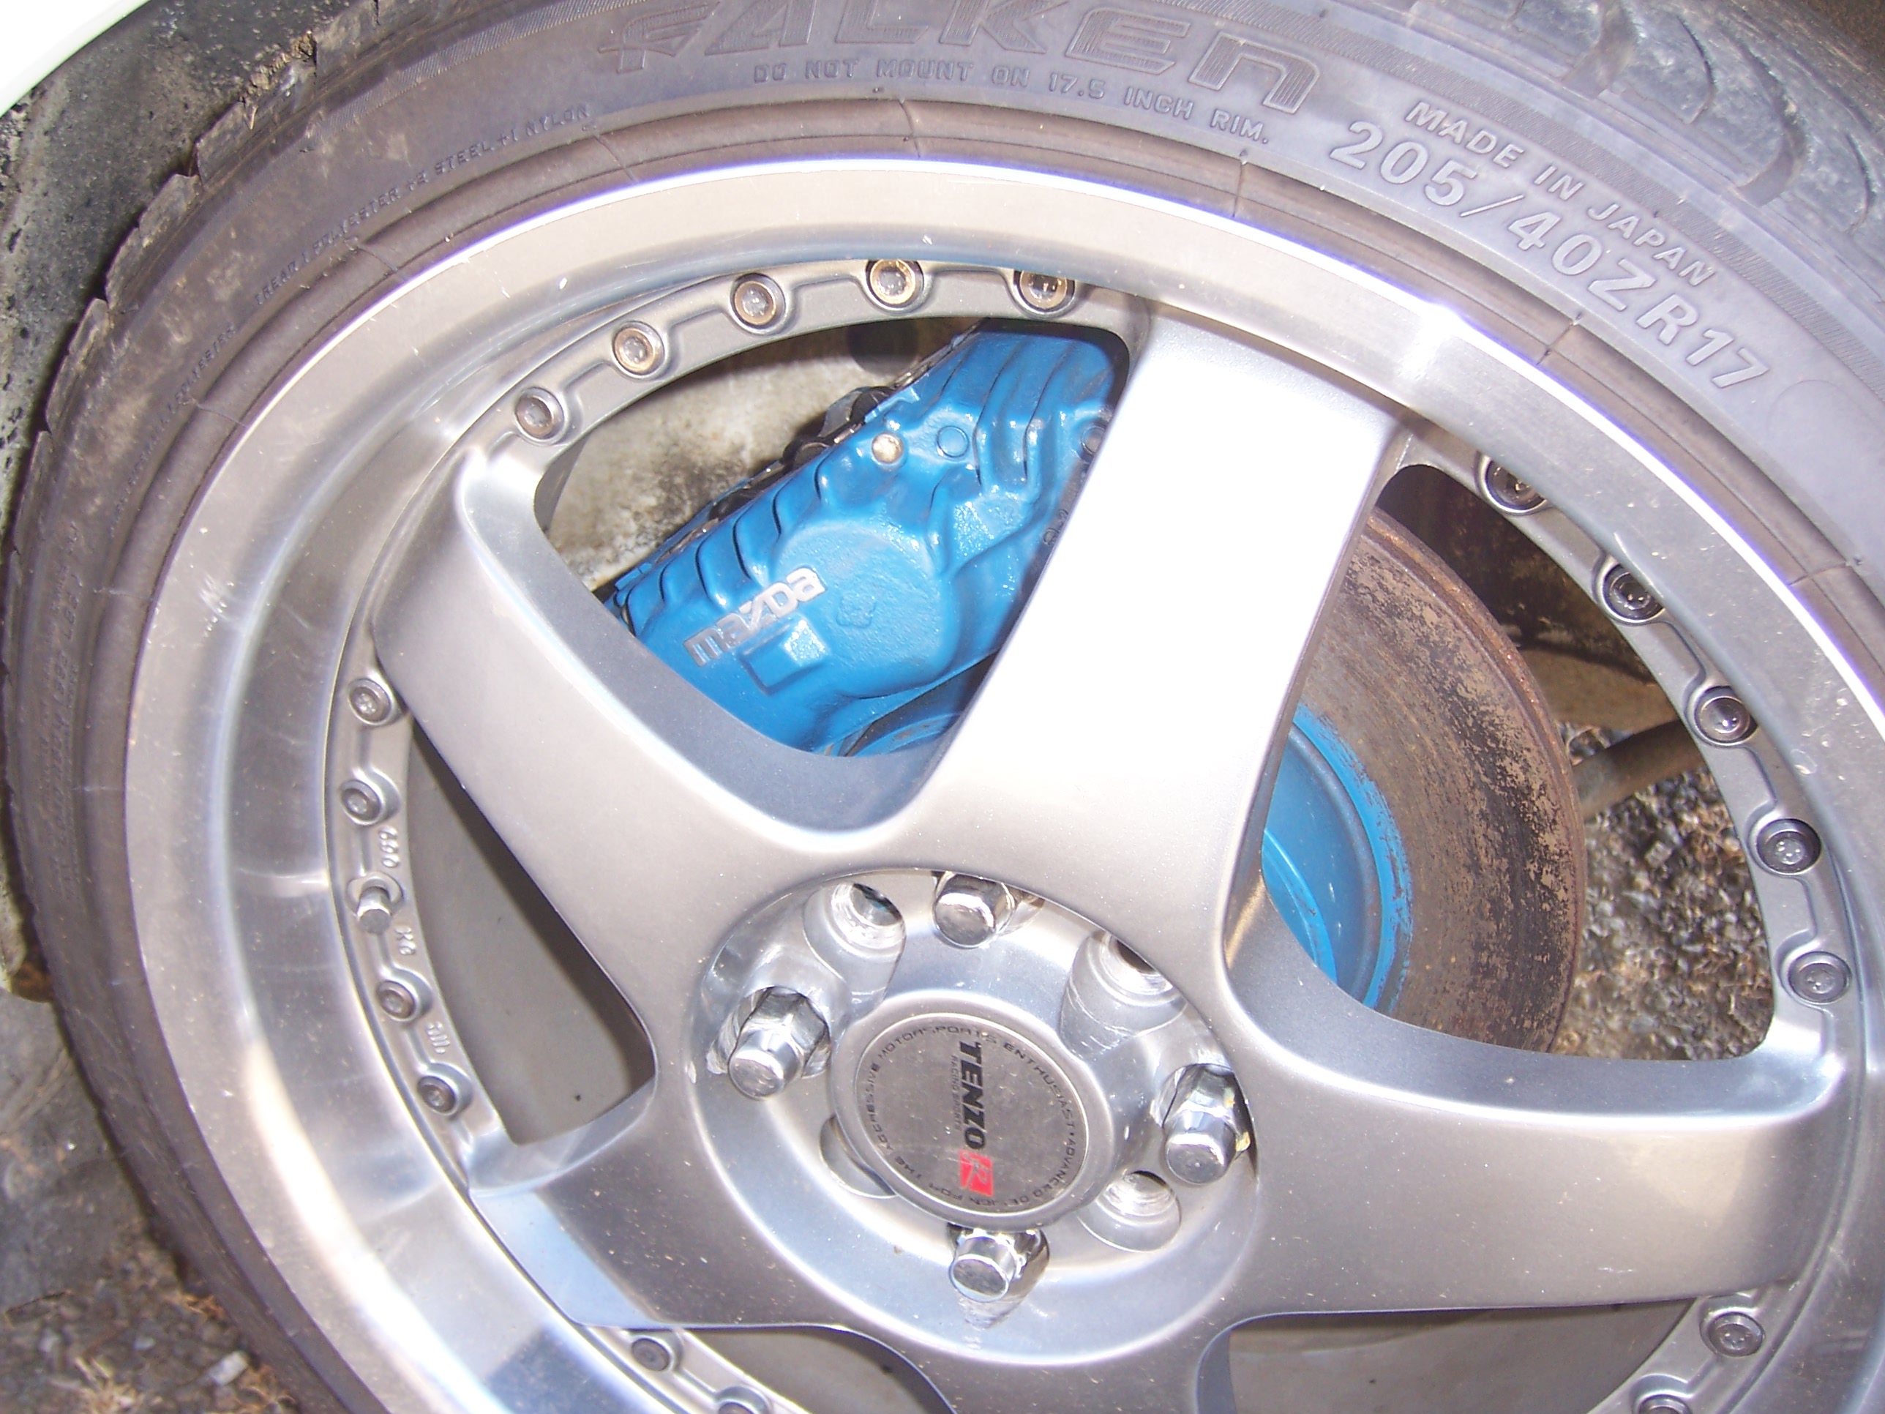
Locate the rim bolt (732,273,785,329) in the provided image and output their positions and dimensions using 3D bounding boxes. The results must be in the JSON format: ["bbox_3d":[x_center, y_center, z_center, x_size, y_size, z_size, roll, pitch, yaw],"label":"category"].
[{"bbox_3d":[-0.043,-0.094,0.453,0.013,0.013,0.007,9,29,17],"label":"rim bolt"}]

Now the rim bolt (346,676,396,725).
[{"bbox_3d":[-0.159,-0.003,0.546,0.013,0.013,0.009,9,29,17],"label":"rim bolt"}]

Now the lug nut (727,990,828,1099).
[{"bbox_3d":[-0.043,0.089,0.524,0.020,0.020,0.031,12,30,15],"label":"lug nut"}]

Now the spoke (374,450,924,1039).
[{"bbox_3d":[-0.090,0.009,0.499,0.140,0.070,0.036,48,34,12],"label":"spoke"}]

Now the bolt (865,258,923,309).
[{"bbox_3d":[-0.011,-0.095,0.440,0.013,0.013,0.007,9,29,17],"label":"bolt"}]

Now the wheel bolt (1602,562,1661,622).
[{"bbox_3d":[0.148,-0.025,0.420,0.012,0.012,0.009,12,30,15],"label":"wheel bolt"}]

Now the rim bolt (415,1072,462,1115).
[{"bbox_3d":[-0.157,0.120,0.610,0.013,0.013,0.007,9,29,17],"label":"rim bolt"}]

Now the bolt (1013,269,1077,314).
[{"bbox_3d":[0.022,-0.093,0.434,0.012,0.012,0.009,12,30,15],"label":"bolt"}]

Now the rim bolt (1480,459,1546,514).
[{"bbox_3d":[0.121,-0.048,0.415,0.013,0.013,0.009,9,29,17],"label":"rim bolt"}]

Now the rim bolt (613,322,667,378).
[{"bbox_3d":[-0.073,-0.086,0.469,0.013,0.013,0.007,9,29,17],"label":"rim bolt"}]

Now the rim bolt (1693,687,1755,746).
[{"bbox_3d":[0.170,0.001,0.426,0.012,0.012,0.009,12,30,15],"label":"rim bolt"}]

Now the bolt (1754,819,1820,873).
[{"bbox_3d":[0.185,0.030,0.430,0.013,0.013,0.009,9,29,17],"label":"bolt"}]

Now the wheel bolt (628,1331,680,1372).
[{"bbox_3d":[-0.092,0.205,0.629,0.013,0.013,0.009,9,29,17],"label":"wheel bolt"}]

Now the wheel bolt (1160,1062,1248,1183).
[{"bbox_3d":[0.067,0.104,0.488,0.022,0.022,0.029,9,29,17],"label":"wheel bolt"}]

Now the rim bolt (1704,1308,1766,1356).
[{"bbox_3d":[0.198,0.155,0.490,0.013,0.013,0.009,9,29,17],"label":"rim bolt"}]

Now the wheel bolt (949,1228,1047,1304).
[{"bbox_3d":[0.015,0.142,0.529,0.022,0.022,0.029,9,29,17],"label":"wheel bolt"}]

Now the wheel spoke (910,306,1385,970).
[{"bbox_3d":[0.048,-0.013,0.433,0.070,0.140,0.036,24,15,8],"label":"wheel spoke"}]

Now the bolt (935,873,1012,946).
[{"bbox_3d":[0.010,0.044,0.476,0.021,0.021,0.030,9,29,17],"label":"bolt"}]

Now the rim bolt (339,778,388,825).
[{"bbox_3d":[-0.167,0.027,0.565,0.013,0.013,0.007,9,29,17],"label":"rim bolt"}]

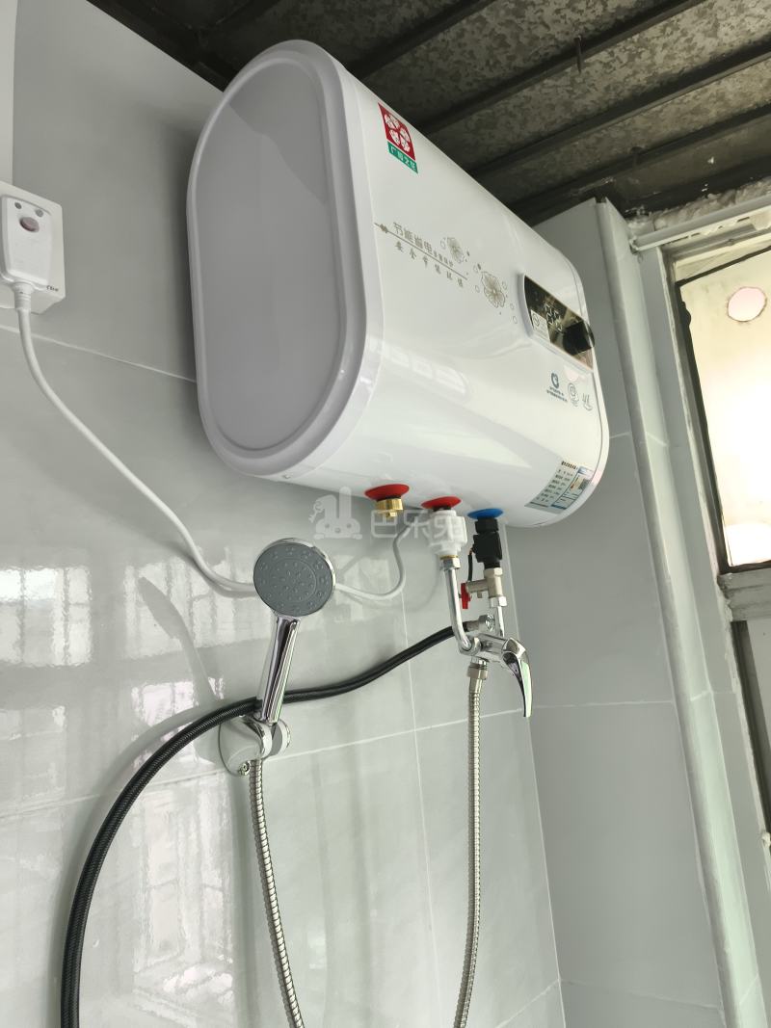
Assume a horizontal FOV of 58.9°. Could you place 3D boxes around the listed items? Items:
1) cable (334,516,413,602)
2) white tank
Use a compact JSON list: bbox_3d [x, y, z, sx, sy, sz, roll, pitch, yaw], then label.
[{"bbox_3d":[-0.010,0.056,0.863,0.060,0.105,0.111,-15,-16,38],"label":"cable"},{"bbox_3d":[0.047,-0.227,0.856,0.239,0.439,0.512,-15,-16,38],"label":"white tank"}]

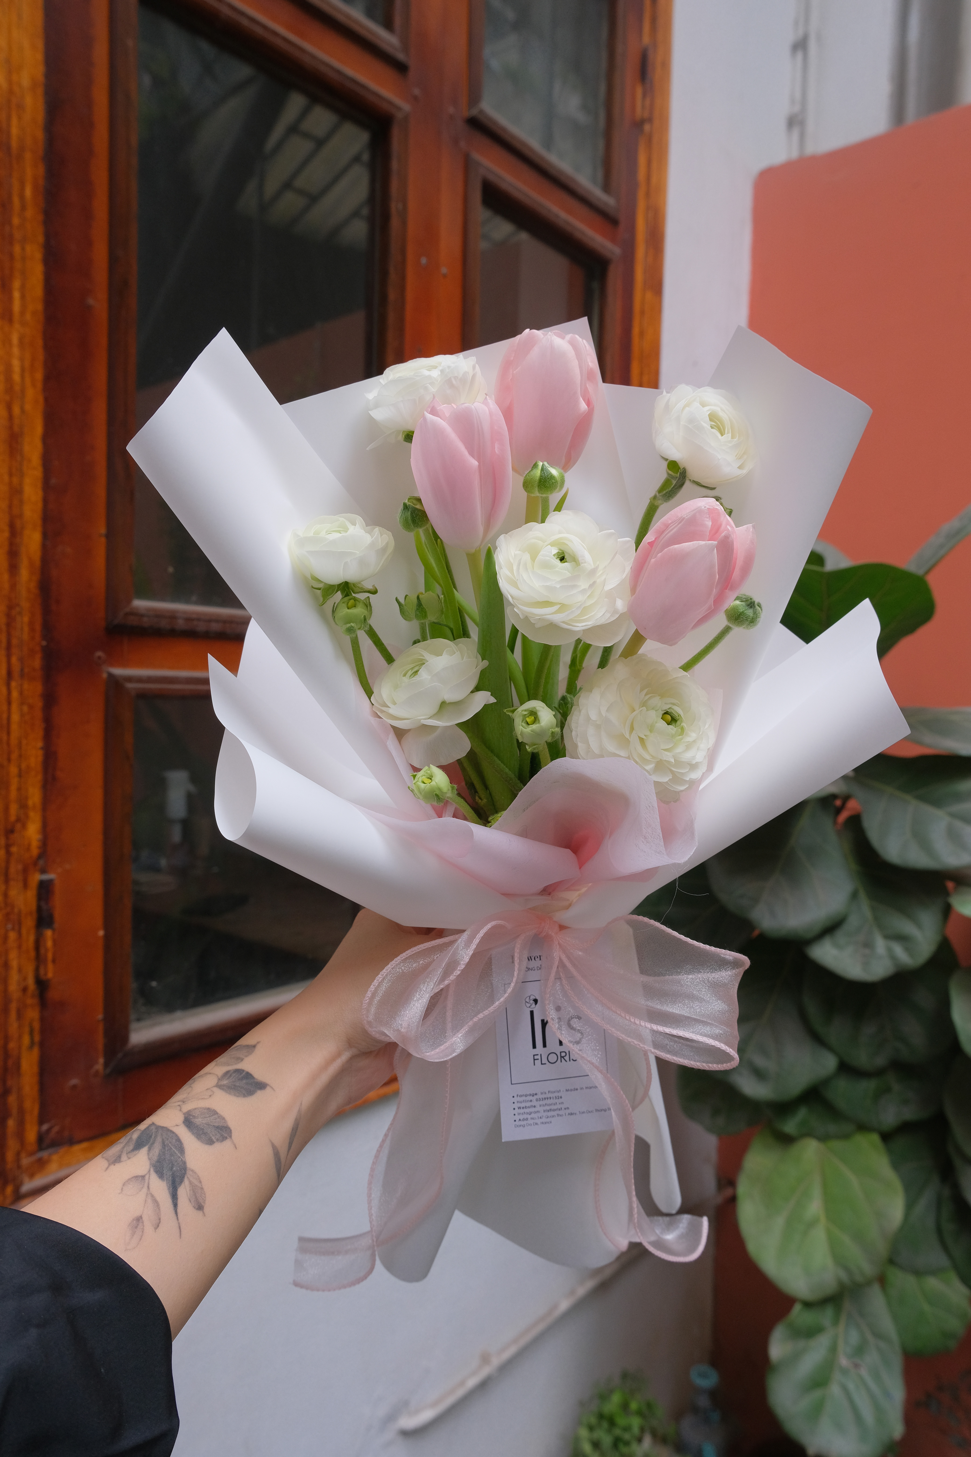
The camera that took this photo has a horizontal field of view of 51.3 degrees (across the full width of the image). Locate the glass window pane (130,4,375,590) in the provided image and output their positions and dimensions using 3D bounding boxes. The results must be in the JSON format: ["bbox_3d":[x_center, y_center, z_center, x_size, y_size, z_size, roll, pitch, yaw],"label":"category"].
[{"bbox_3d":[-0.248,-0.427,1.130,0.015,0.589,0.307,4,4,42],"label":"glass window pane"}]

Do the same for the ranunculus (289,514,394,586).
[{"bbox_3d":[-0.072,-0.089,0.505,0.052,0.035,0.052,-3,24,0],"label":"ranunculus"}]

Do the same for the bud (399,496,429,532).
[{"bbox_3d":[-0.036,-0.108,0.510,0.017,0.019,0.017,-12,3,0],"label":"bud"}]

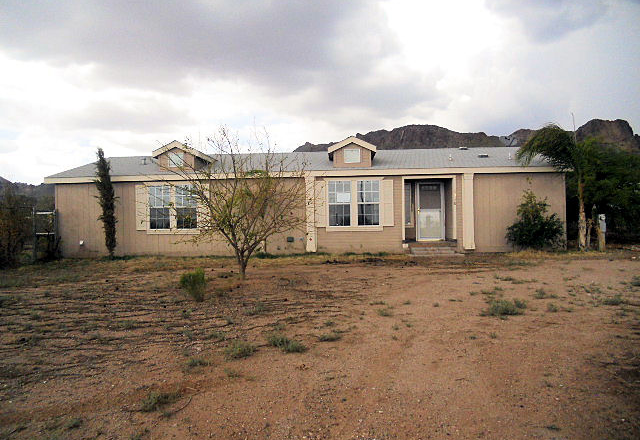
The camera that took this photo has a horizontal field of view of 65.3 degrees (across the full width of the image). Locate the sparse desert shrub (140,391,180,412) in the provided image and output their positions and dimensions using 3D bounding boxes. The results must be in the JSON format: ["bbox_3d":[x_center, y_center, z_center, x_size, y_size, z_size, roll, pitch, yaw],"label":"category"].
[{"bbox_3d":[-1.273,1.436,3.984,0.319,0.148,0.271,-1,1,0],"label":"sparse desert shrub"}]

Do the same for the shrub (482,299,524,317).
[{"bbox_3d":[2.659,1.254,7.230,0.609,0.233,0.517,-1,1,0],"label":"shrub"}]

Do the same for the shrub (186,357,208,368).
[{"bbox_3d":[-1.240,1.435,5.051,0.223,0.105,0.200,-1,1,0],"label":"shrub"}]

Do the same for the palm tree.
[{"bbox_3d":[7.966,-1.136,17.135,2.409,4.400,2.288,-1,1,0],"label":"palm tree"}]

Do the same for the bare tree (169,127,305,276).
[{"bbox_3d":[-1.904,-0.411,11.629,3.271,3.543,3.107,-1,1,0],"label":"bare tree"}]

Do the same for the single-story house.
[{"bbox_3d":[-0.376,-0.900,21.316,18.056,4.100,8.900,-1,1,3],"label":"single-story house"}]

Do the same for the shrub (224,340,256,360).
[{"bbox_3d":[-0.847,1.380,5.317,0.341,0.190,0.307,-1,1,0],"label":"shrub"}]

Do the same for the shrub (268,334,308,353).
[{"bbox_3d":[-0.375,1.372,5.594,0.448,0.176,0.359,-1,1,0],"label":"shrub"}]

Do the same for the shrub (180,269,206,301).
[{"bbox_3d":[-2.256,1.145,8.899,0.464,0.559,0.417,-1,1,0],"label":"shrub"}]

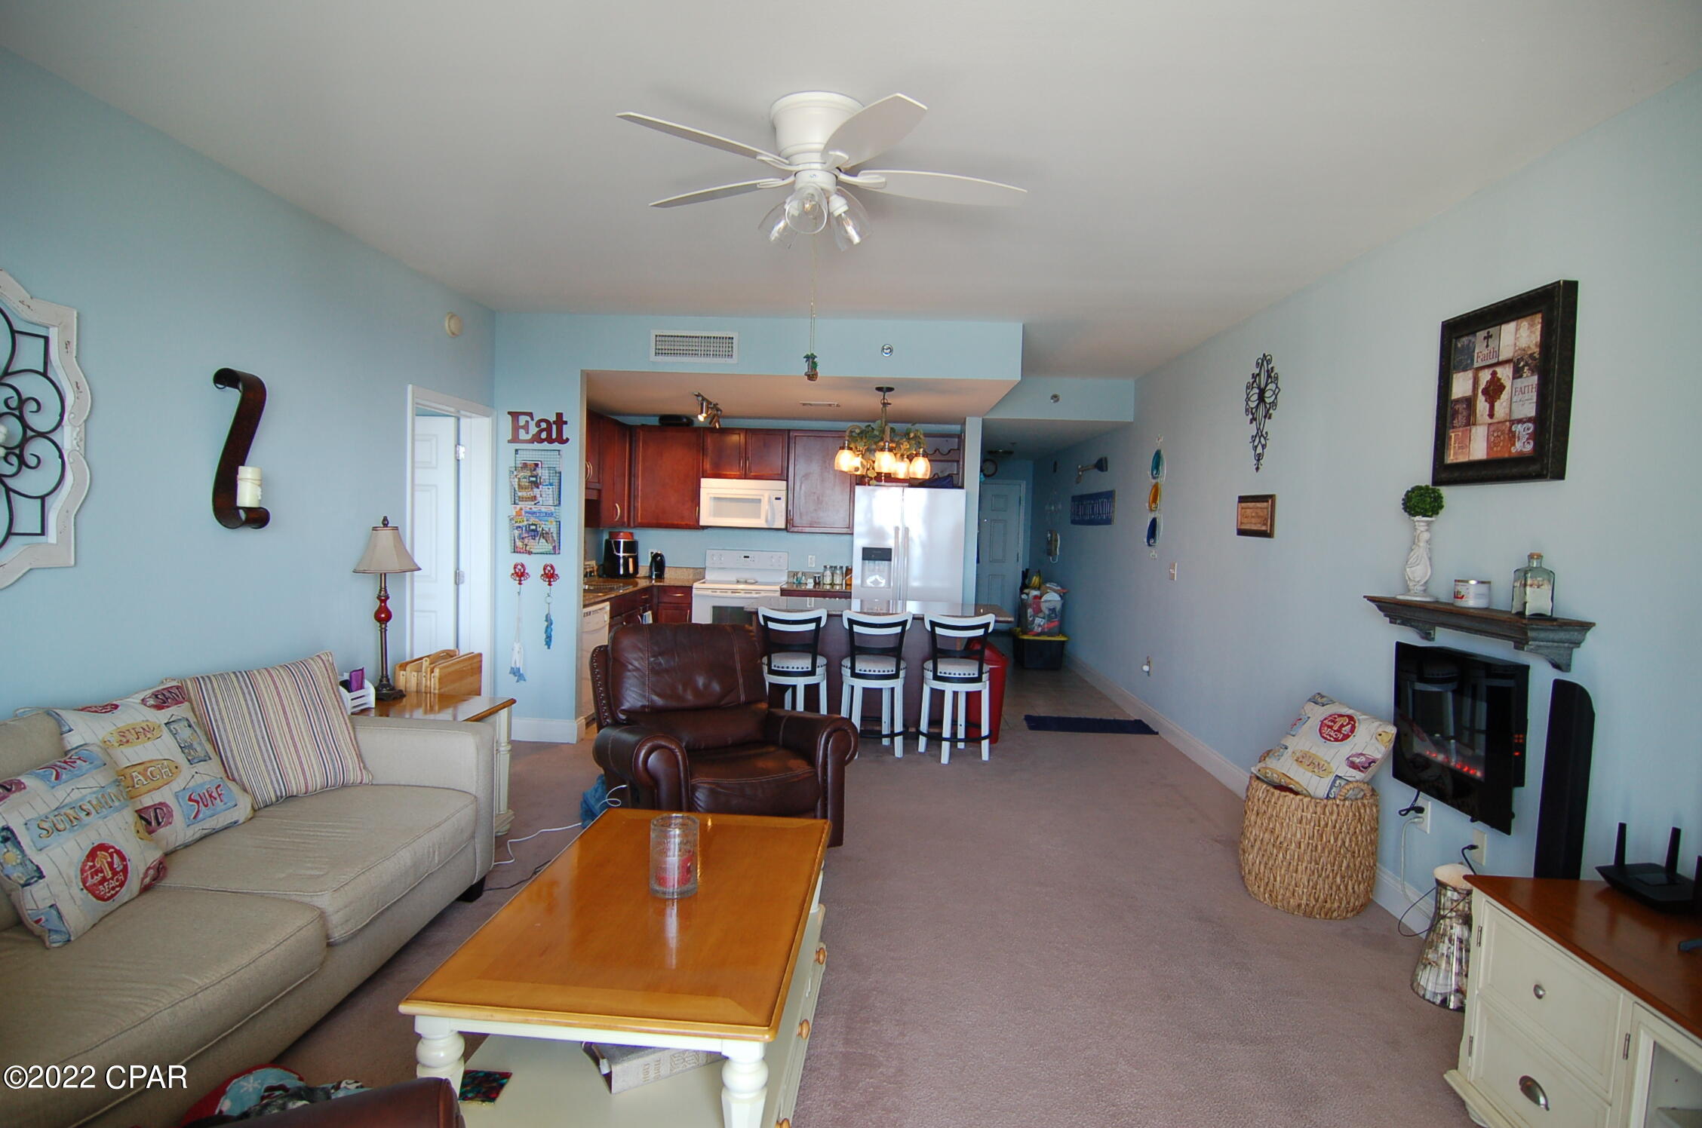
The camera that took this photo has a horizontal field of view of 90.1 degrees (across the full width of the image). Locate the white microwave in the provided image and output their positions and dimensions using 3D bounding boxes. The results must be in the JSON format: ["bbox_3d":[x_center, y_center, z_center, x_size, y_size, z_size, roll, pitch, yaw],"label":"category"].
[{"bbox_3d":[-0.952,-0.549,7.785,0.760,0.420,0.400,2,3,2],"label":"white microwave"}]

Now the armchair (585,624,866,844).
[{"bbox_3d":[-0.631,0.795,4.069,1.010,0.950,0.950,0,4,-28],"label":"armchair"}]

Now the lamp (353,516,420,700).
[{"bbox_3d":[-2.172,0.205,3.961,0.330,0.851,0.330,2,3,4],"label":"lamp"}]

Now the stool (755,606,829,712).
[{"bbox_3d":[-0.369,0.743,5.546,0.430,0.947,0.480,2,3,4],"label":"stool"}]

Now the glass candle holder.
[{"bbox_3d":[-0.479,0.797,2.322,0.125,0.182,0.125,2,3,2],"label":"glass candle holder"}]

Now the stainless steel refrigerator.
[{"bbox_3d":[0.491,0.250,7.388,0.912,1.780,0.760,2,3,4],"label":"stainless steel refrigerator"}]

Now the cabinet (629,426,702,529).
[{"bbox_3d":[-1.634,-0.775,7.706,0.630,0.895,0.330,2,3,4],"label":"cabinet"}]

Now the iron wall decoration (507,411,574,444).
[{"bbox_3d":[-1.973,-0.865,5.385,0.419,0.196,0.024,2,3,2],"label":"iron wall decoration"}]

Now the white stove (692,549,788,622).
[{"bbox_3d":[-0.967,0.497,7.562,0.760,1.175,0.660,2,3,4],"label":"white stove"}]

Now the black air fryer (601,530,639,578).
[{"bbox_3d":[-2.013,-0.058,7.431,0.280,0.380,0.340,-1,4,-44],"label":"black air fryer"}]

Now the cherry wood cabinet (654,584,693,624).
[{"bbox_3d":[-1.526,0.613,7.627,0.335,0.900,0.620,2,3,4],"label":"cherry wood cabinet"}]

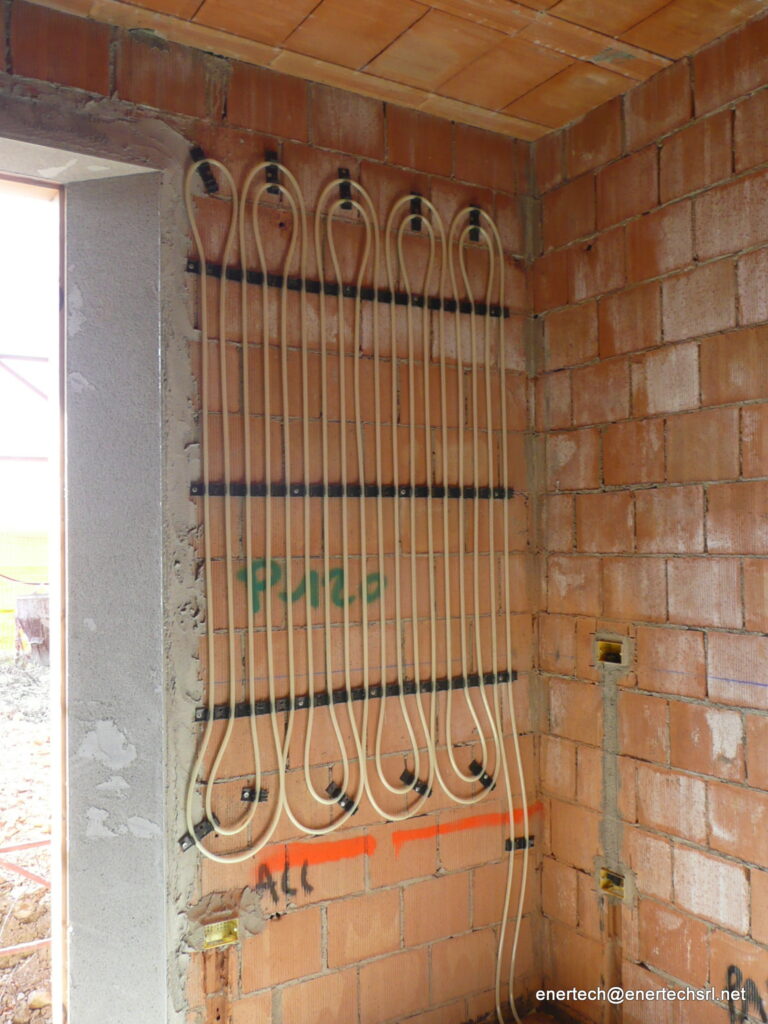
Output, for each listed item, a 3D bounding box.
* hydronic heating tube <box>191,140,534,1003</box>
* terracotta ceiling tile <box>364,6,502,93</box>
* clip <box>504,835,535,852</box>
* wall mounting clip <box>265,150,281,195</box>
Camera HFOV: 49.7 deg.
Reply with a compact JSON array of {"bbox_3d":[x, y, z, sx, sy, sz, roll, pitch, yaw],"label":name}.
[{"bbox_3d":[-0.028,0.350,2.515,1.158,2.695,0.045,0,-2,-29],"label":"hydronic heating tube"},{"bbox_3d":[0.134,-1.279,2.294,0.245,0.020,0.340,0,-2,-29],"label":"terracotta ceiling tile"},{"bbox_3d":[0.457,1.112,2.771,0.117,0.038,0.024,0,-2,-29],"label":"clip"},{"bbox_3d":[-0.325,-0.988,2.414,0.039,0.124,0.024,0,-2,-29],"label":"wall mounting clip"}]

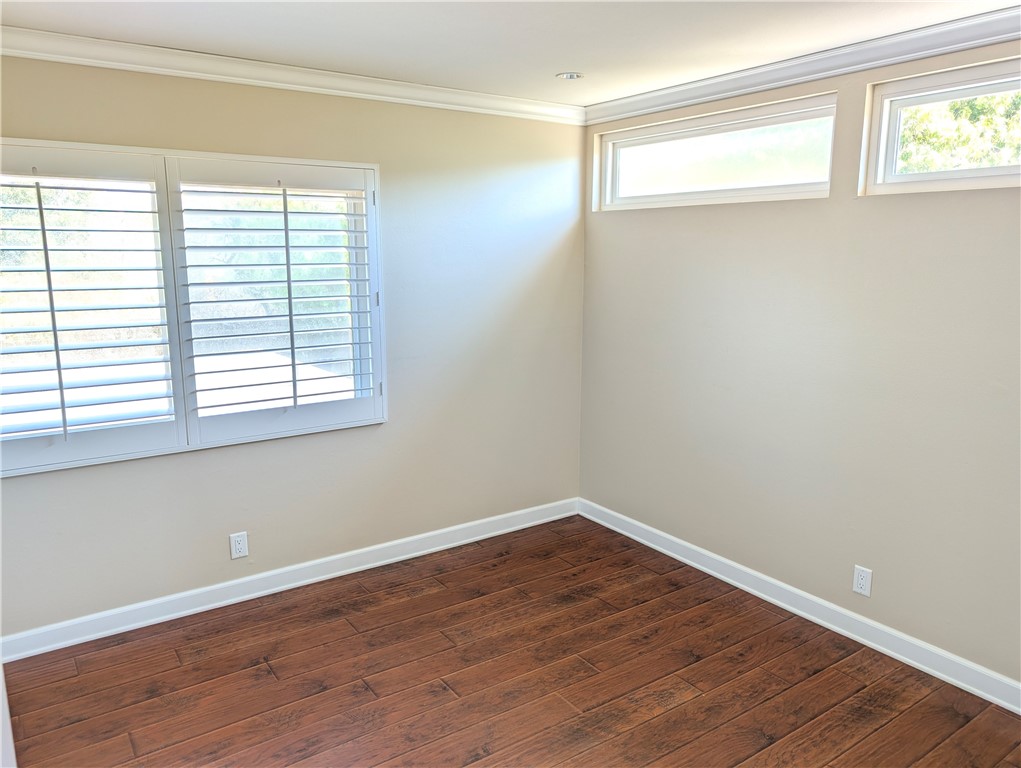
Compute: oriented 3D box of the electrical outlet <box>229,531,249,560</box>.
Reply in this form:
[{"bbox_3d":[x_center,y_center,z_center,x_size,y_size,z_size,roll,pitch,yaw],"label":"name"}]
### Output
[{"bbox_3d":[-1.221,0.732,3.194,0.072,0.116,0.010,-7,13,-34],"label":"electrical outlet"}]

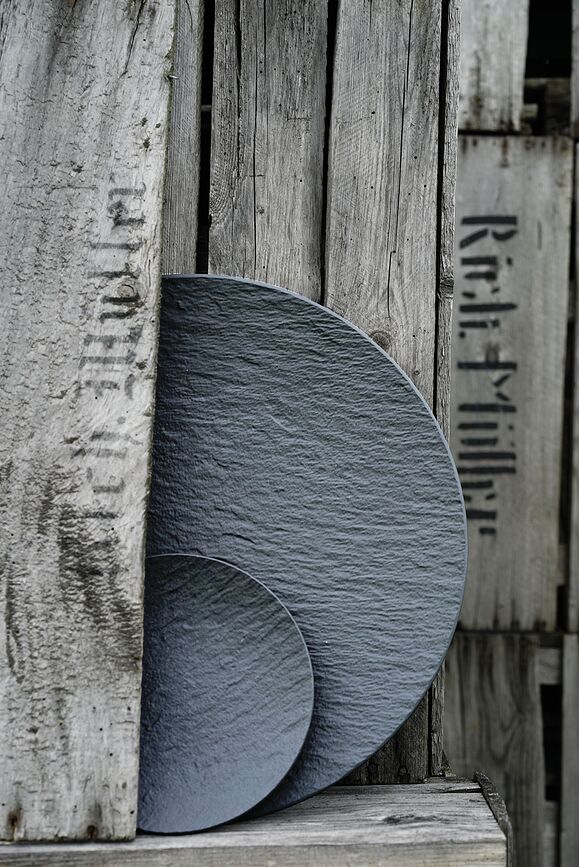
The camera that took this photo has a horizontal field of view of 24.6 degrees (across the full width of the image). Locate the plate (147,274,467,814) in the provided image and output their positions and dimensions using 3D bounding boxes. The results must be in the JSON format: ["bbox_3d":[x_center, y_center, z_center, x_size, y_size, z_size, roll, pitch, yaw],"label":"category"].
[{"bbox_3d":[-0.053,0.062,0.777,0.320,0.320,0.027,1,-12,-8],"label":"plate"}]

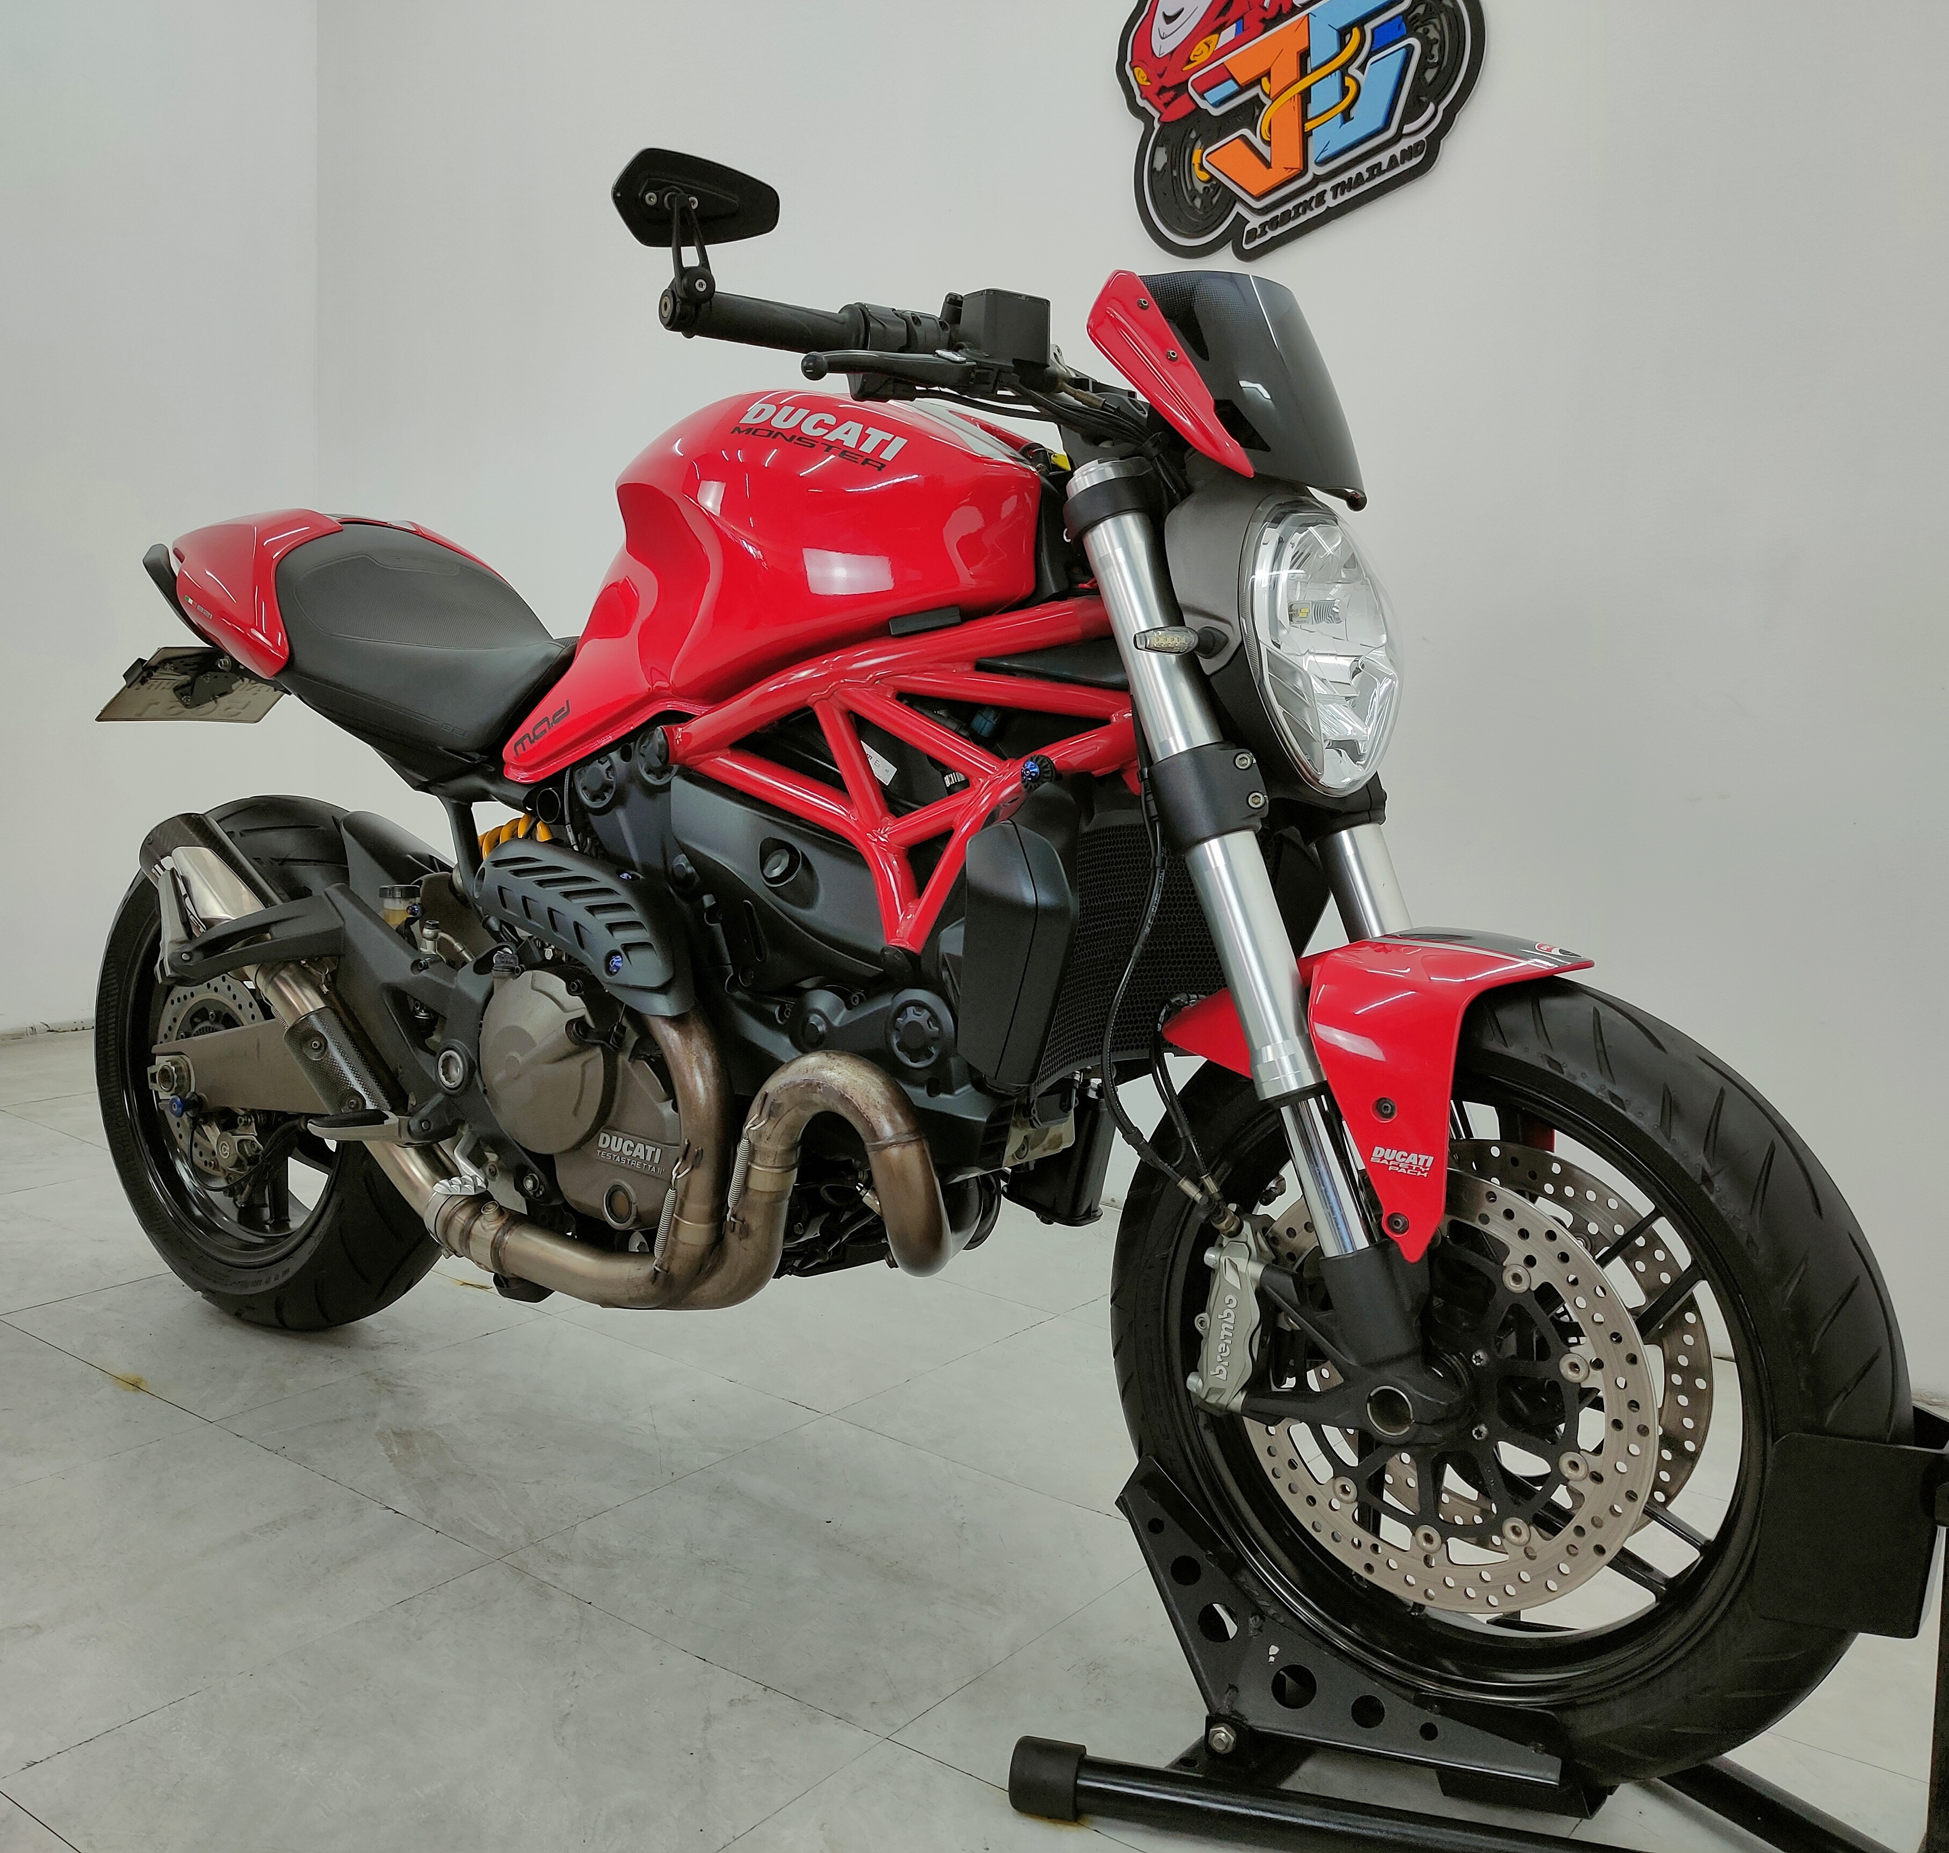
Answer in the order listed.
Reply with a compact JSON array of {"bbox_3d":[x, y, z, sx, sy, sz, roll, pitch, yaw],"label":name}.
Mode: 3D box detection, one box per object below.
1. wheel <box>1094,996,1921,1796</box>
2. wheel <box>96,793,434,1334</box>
[{"bbox_3d":[0.369,0.330,1.688,0.605,0.605,0.120,11,11,36],"label":"wheel"},{"bbox_3d":[-0.788,0.157,2.630,0.630,0.630,0.175,12,12,38],"label":"wheel"}]

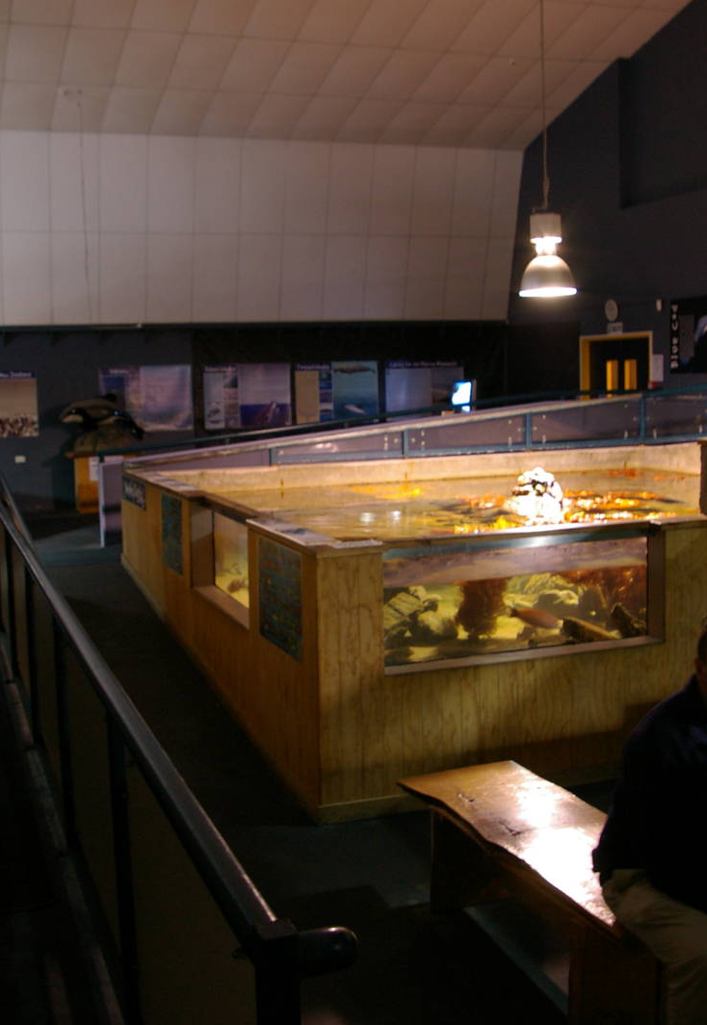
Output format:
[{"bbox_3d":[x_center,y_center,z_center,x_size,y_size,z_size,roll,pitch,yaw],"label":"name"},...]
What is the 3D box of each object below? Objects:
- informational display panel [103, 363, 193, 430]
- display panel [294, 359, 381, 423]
[{"bbox_3d":[-2.734,-1.503,15.336,1.190,0.850,0.030,-4,7,-20],"label":"informational display panel"},{"bbox_3d":[-0.221,-1.676,16.202,1.200,0.850,0.030,-4,7,-19],"label":"display panel"}]

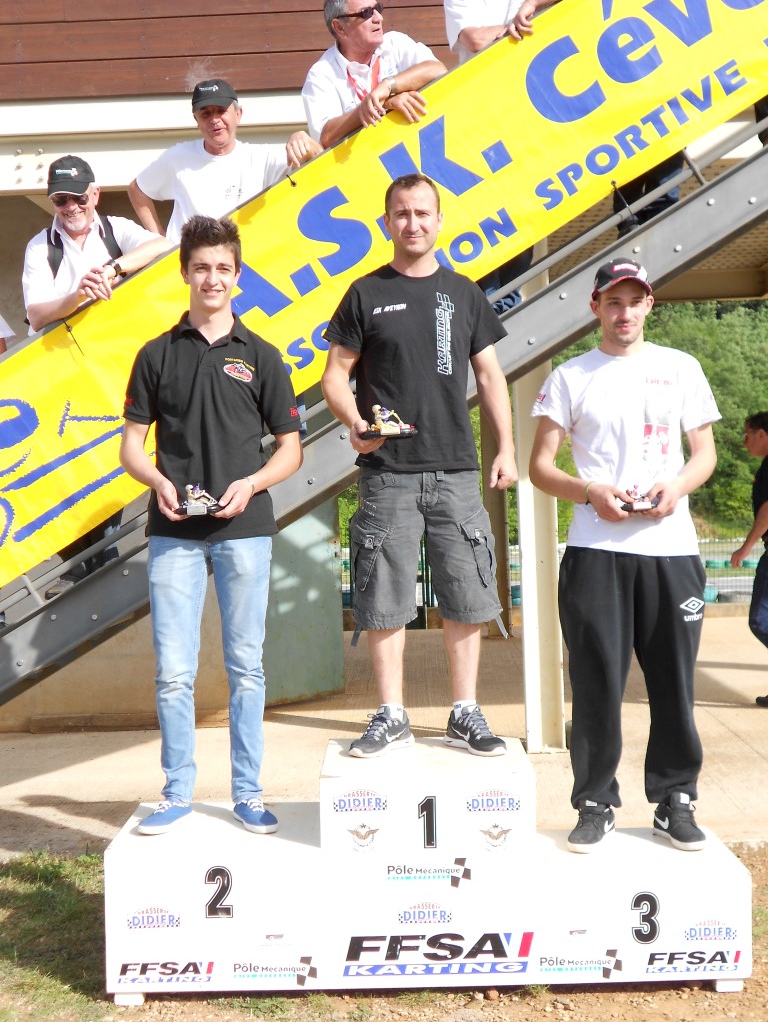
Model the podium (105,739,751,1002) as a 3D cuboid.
[{"bbox_3d":[0.124,1.042,4.322,1.800,0.627,0.570,-1,2,1],"label":"podium"}]

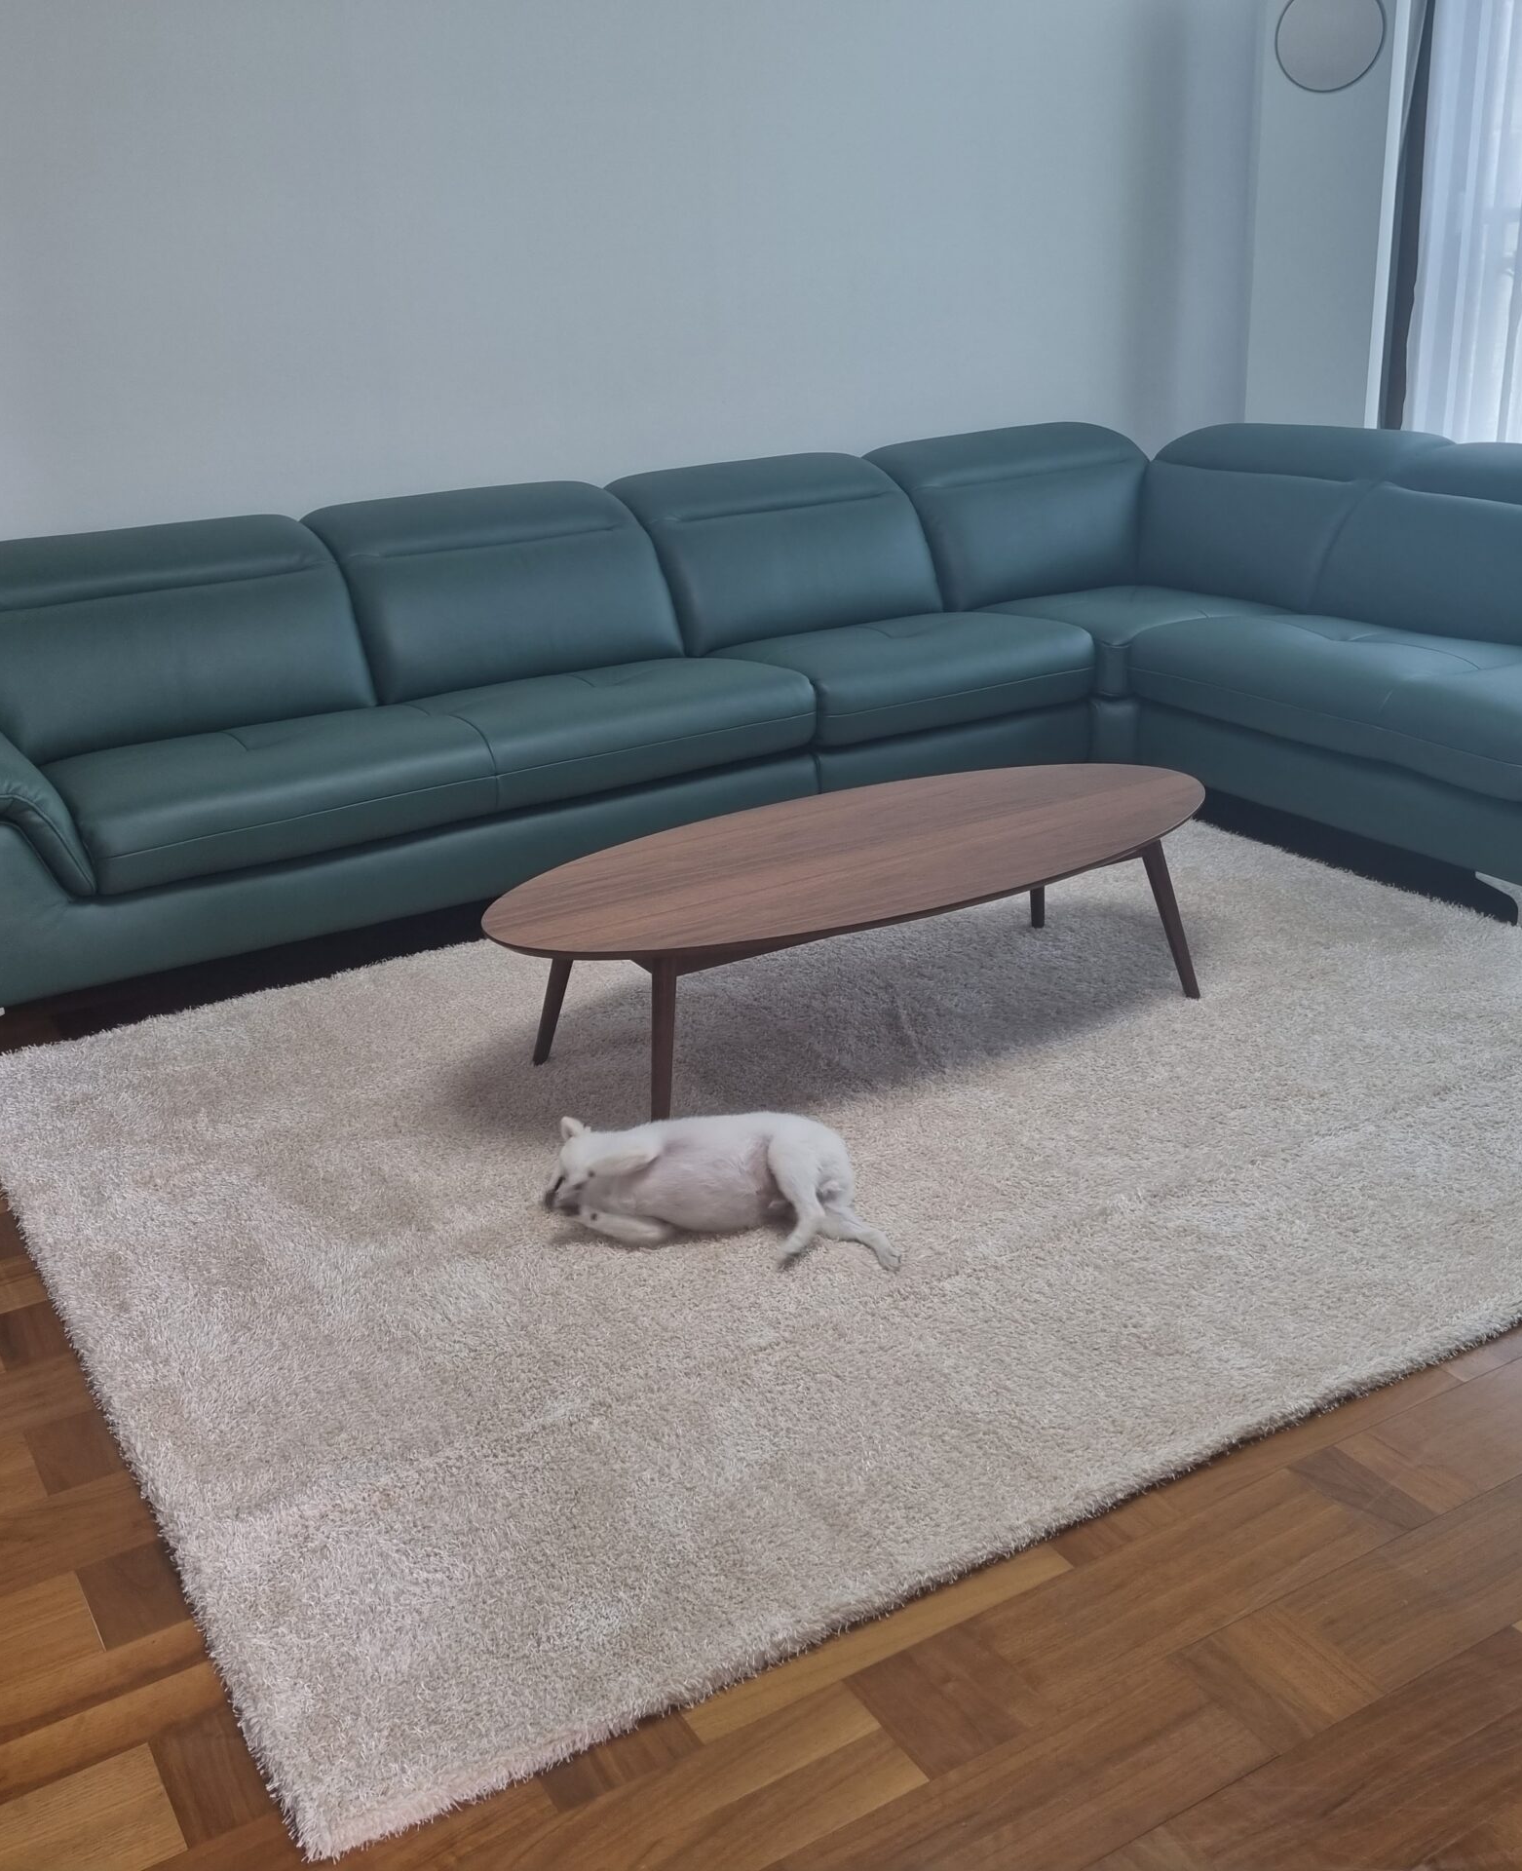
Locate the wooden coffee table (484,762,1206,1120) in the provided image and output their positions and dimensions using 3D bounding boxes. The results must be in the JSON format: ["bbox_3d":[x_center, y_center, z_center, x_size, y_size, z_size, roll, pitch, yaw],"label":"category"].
[{"bbox_3d":[0.194,0.016,3.223,1.410,0.355,0.620,-14,24,-29],"label":"wooden coffee table"}]

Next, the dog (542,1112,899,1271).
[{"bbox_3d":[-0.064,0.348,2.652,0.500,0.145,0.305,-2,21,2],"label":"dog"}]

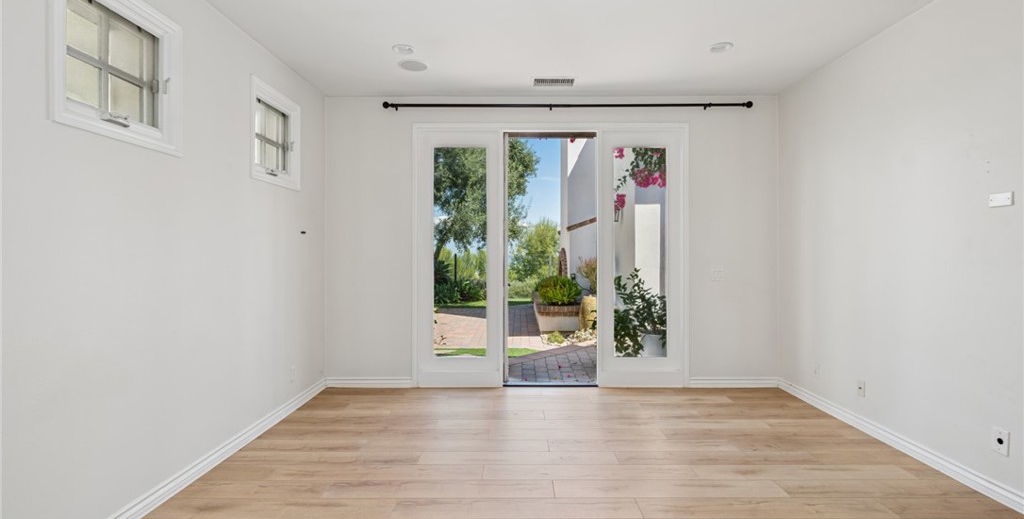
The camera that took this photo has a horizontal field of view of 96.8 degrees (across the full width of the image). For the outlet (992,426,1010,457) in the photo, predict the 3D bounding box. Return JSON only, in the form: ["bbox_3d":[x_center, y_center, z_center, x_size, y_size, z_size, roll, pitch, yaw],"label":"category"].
[{"bbox_3d":[2.418,0.904,2.253,0.010,0.117,0.074,0,1,1],"label":"outlet"}]

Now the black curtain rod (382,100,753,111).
[{"bbox_3d":[0.498,-1.392,4.138,3.352,0.089,0.100,0,1,1],"label":"black curtain rod"}]

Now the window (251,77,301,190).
[{"bbox_3d":[-1.781,-0.906,3.410,0.100,0.704,0.698,0,1,1],"label":"window"}]

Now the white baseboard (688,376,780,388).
[{"bbox_3d":[2.051,1.148,4.196,0.814,0.100,0.020,0,1,1],"label":"white baseboard"}]

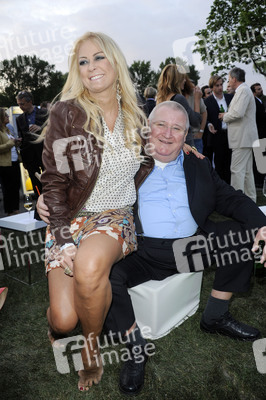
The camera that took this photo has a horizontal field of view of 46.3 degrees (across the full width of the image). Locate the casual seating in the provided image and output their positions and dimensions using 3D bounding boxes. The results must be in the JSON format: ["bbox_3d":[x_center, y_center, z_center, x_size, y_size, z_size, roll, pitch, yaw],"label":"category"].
[{"bbox_3d":[0.098,0.532,1.894,0.420,0.295,0.420,6,13,43],"label":"casual seating"}]

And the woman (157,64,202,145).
[{"bbox_3d":[0.469,-0.408,3.027,0.460,1.732,0.470,-8,10,-28],"label":"woman"}]

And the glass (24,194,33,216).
[{"bbox_3d":[-0.805,0.050,2.400,0.069,0.188,0.069,-1,15,0],"label":"glass"}]

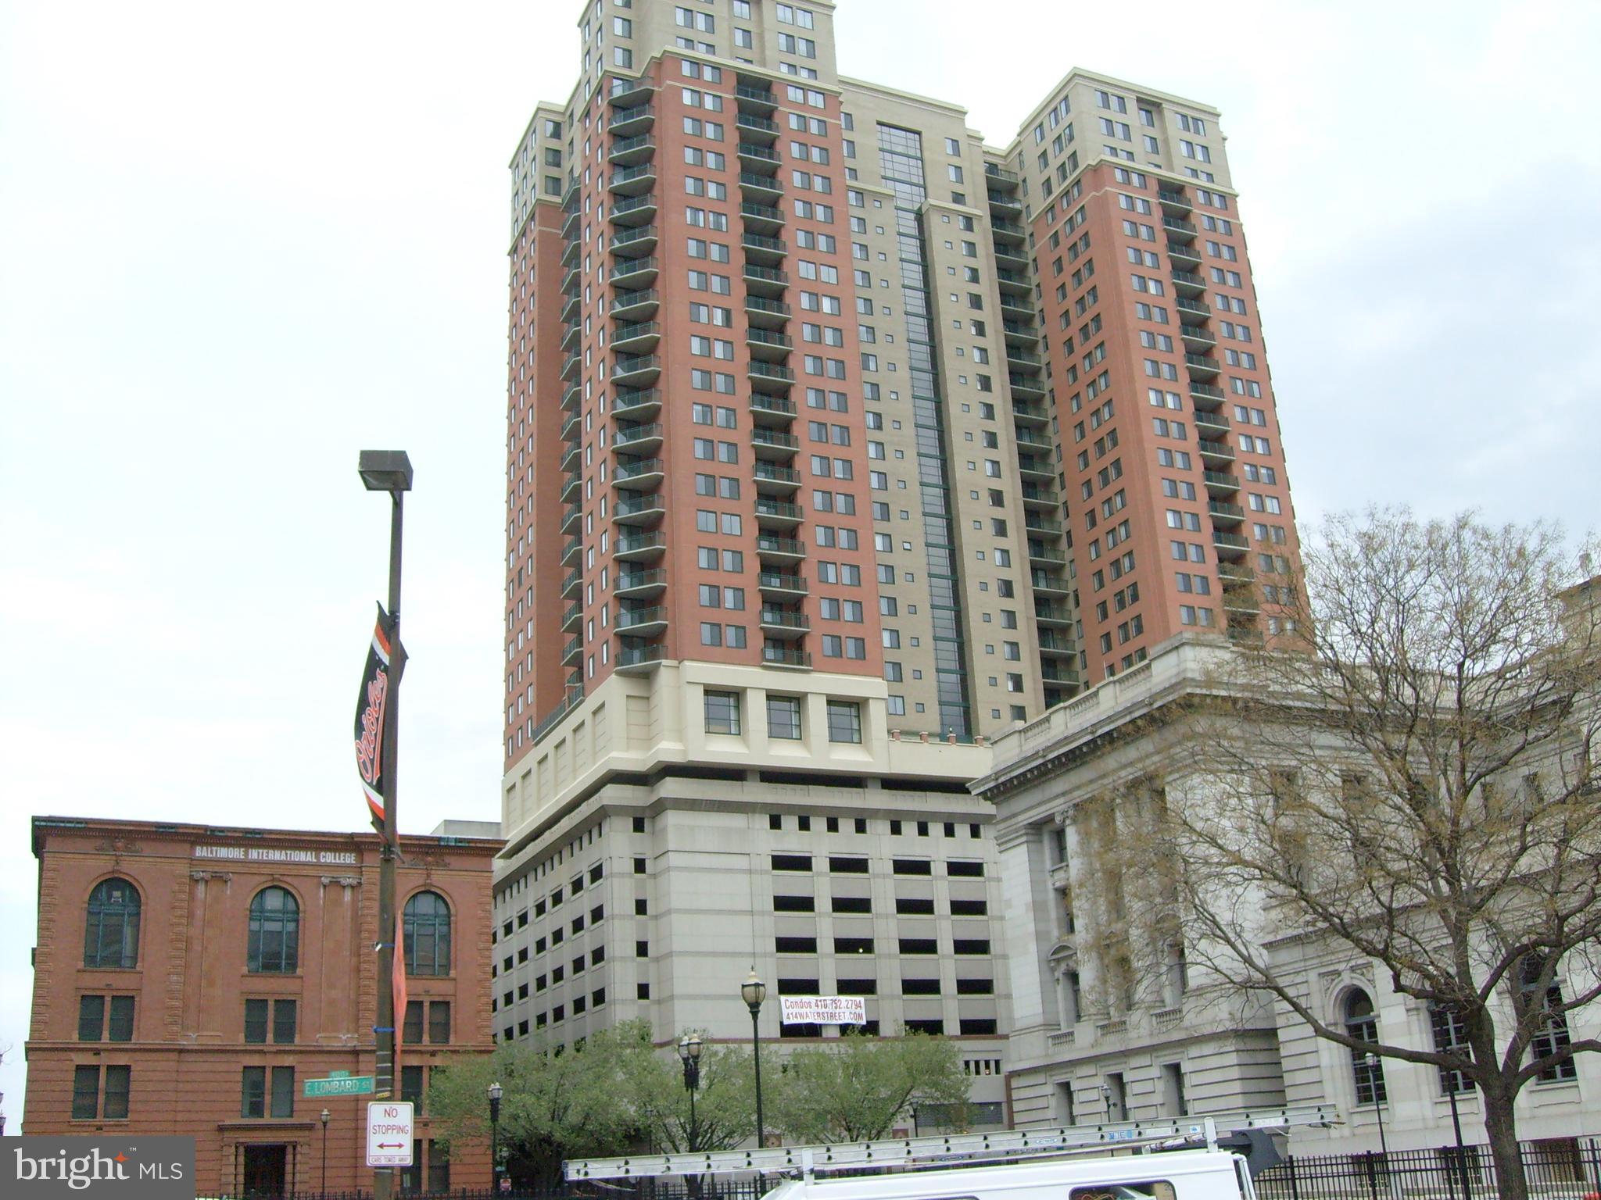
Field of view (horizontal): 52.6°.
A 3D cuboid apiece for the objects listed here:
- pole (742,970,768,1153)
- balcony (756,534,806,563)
[{"bbox_3d":[-0.661,8.972,27.065,0.450,5.586,0.450,6,-23,-24],"label":"pole"},{"bbox_3d":[-1.704,-3.484,118.999,3.905,1.282,1.642,6,-23,-24],"label":"balcony"}]

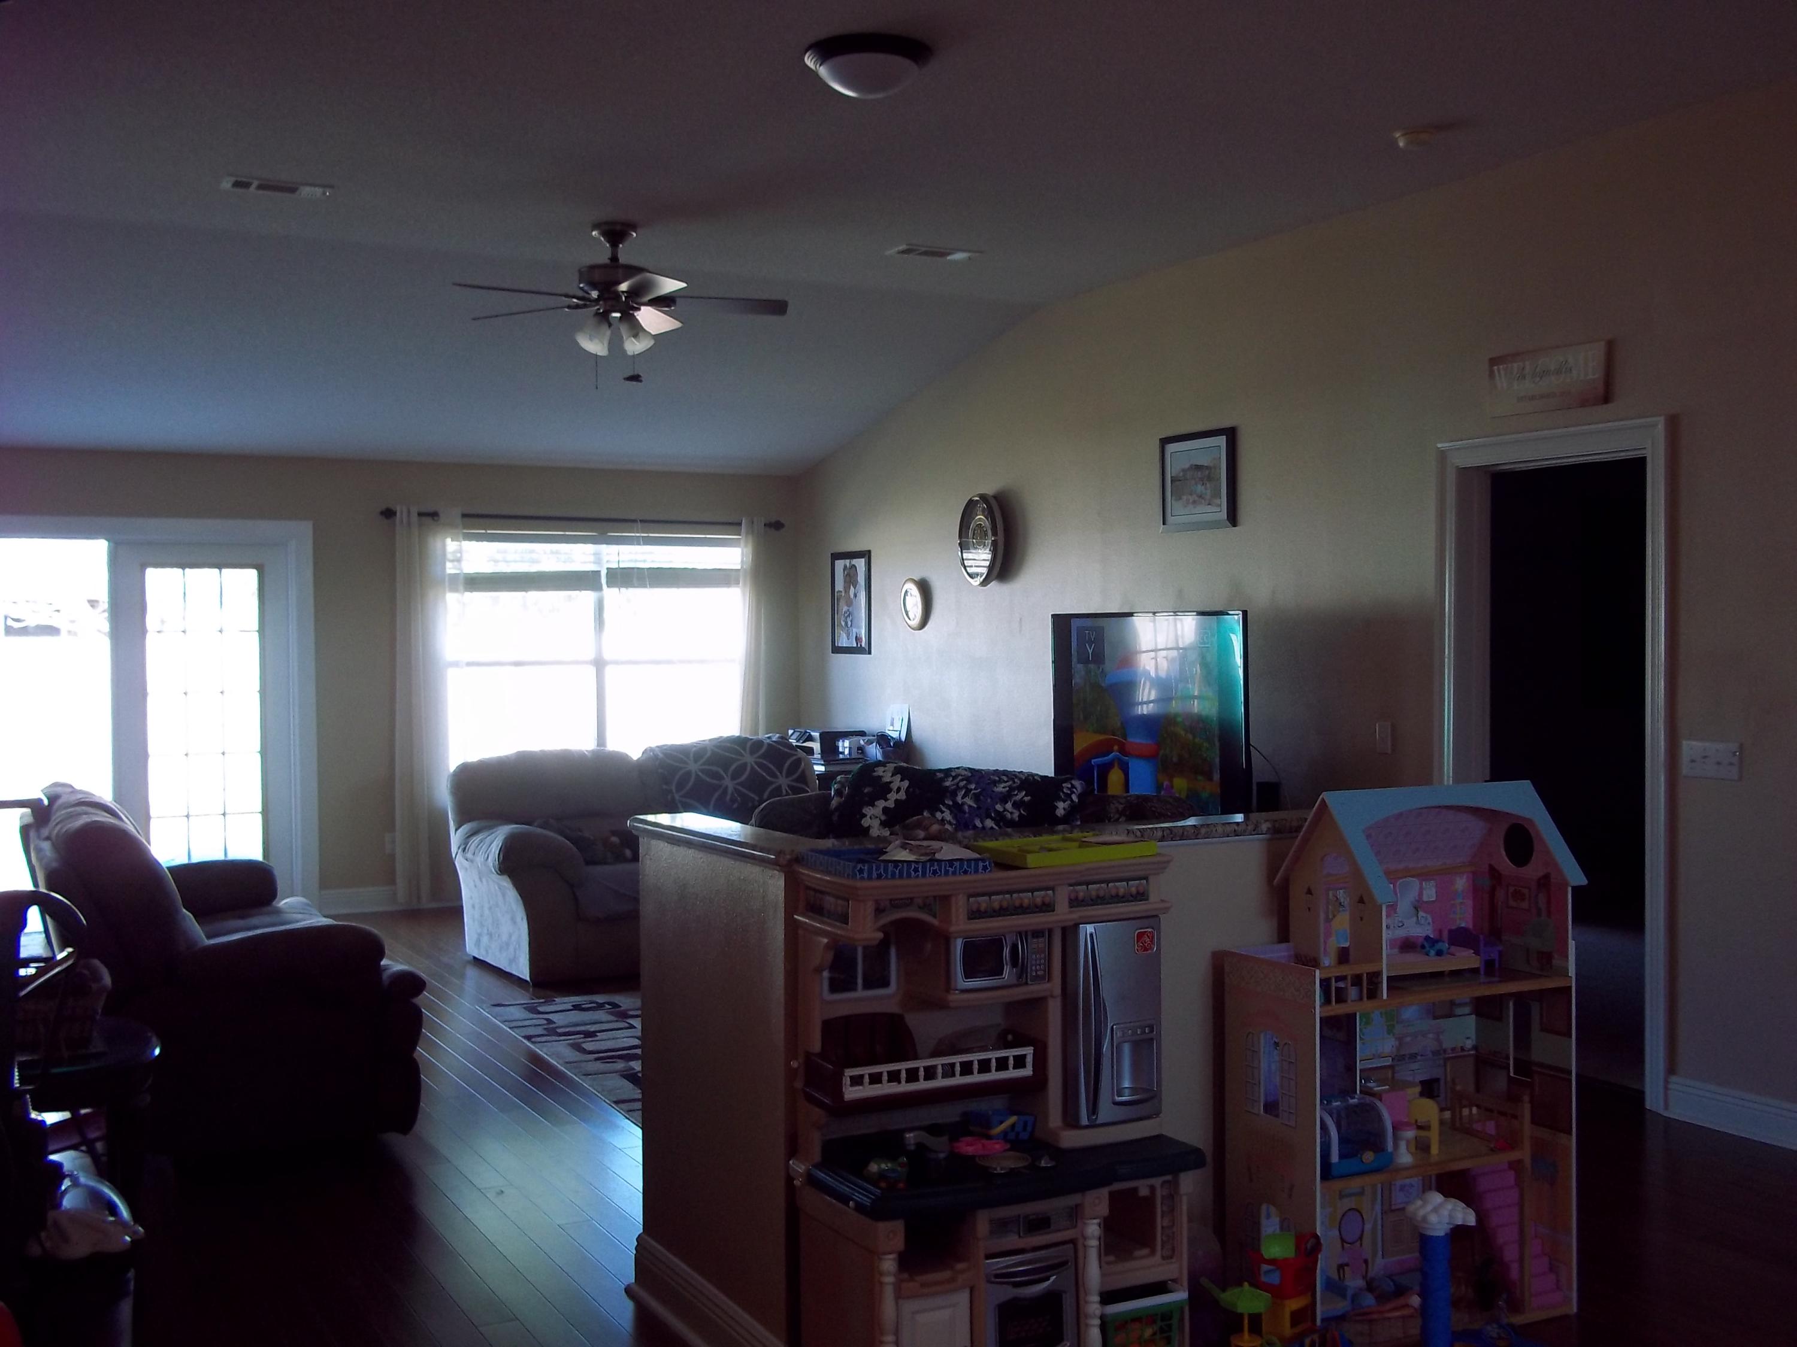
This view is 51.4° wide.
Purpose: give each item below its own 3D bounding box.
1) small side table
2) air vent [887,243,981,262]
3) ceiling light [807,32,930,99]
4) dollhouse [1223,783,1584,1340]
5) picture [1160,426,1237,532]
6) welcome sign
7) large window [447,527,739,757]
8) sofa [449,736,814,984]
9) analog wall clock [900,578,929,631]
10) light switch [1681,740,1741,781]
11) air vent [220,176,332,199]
[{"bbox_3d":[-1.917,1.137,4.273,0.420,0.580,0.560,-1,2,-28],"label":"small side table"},{"bbox_3d":[0.154,-1.692,7.523,0.370,0.025,0.190,-1,2,-28],"label":"air vent"},{"bbox_3d":[-0.078,-1.580,4.950,0.340,0.120,0.340,0,1,0],"label":"ceiling light"},{"bbox_3d":[1.122,0.831,4.133,0.712,1.160,0.360,-1,1,-24],"label":"dollhouse"},{"bbox_3d":[1.250,-0.796,7.742,0.025,0.410,0.510,-1,2,-28],"label":"picture"},{"bbox_3d":[2.127,-0.957,6.113,0.022,0.204,0.486,-1,2,-28],"label":"welcome sign"},{"bbox_3d":[-1.716,-0.055,10.742,1.790,1.500,0.100,-1,2,-28],"label":"large window"},{"bbox_3d":[-1.085,0.832,8.749,1.880,0.970,0.980,-1,2,-28],"label":"sofa"},{"bbox_3d":[0.084,-0.366,9.902,0.045,0.275,0.260,-1,2,-28],"label":"analog wall clock"},{"bbox_3d":[2.437,0.260,5.593,0.012,0.114,0.208,-1,2,-28],"label":"light switch"},{"bbox_3d":[-2.106,-1.651,6.354,0.365,0.025,0.185,-1,2,-28],"label":"air vent"}]

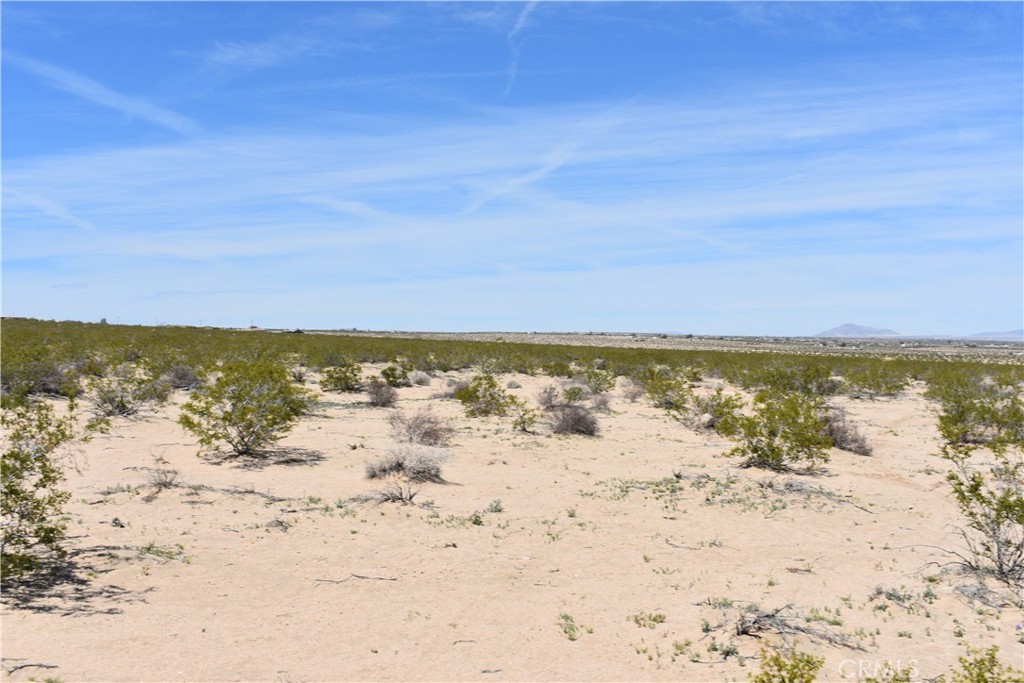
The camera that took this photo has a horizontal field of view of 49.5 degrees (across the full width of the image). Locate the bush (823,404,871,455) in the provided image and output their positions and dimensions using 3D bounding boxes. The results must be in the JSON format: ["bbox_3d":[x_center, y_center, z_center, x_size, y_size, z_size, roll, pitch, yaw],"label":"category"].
[{"bbox_3d":[4.724,1.235,15.751,0.795,0.653,0.716,0,0,0],"label":"bush"}]

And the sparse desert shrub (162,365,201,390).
[{"bbox_3d":[-9.306,1.007,31.244,1.183,0.662,1.005,0,0,0],"label":"sparse desert shrub"}]

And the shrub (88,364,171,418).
[{"bbox_3d":[-7.071,0.923,20.481,1.495,0.923,1.346,1,0,0],"label":"shrub"}]

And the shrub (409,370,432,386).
[{"bbox_3d":[-3.115,1.248,37.671,0.798,0.526,0.718,1,0,0],"label":"shrub"}]

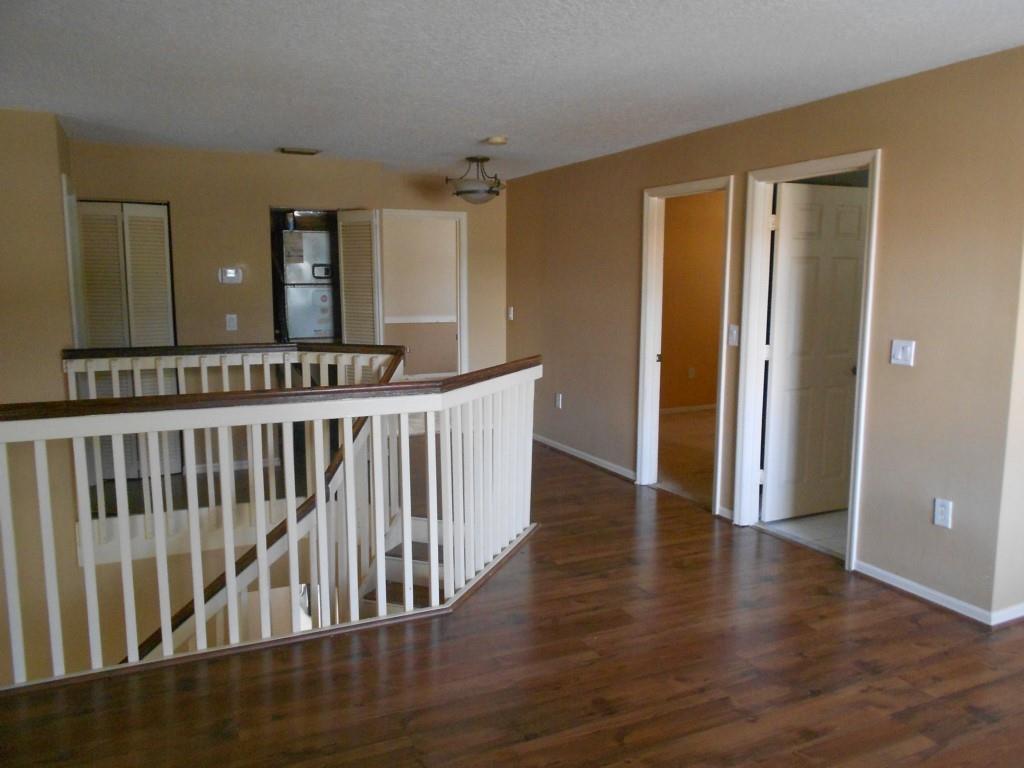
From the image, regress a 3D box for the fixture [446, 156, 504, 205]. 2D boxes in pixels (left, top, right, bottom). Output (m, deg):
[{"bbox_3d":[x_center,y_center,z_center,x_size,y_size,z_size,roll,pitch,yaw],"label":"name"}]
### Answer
[{"bbox_3d":[-0.267,-1.568,5.973,0.450,0.355,0.450,0,8,0],"label":"fixture"}]

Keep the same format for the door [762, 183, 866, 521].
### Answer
[{"bbox_3d":[1.882,-0.177,4.766,0.762,2.035,0.040,-4,9,-25],"label":"door"}]

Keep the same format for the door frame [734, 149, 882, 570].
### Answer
[{"bbox_3d":[1.623,-0.133,4.249,0.145,2.118,0.905,-4,9,-25],"label":"door frame"}]

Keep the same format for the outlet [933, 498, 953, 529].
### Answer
[{"bbox_3d":[1.961,0.590,3.501,0.010,0.118,0.078,-4,9,-25],"label":"outlet"}]

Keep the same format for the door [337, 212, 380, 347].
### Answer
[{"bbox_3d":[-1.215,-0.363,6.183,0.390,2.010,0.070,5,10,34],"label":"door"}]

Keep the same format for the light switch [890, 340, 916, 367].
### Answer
[{"bbox_3d":[1.847,-0.146,3.638,0.012,0.115,0.118,-4,9,-25],"label":"light switch"}]

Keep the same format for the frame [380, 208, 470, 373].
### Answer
[{"bbox_3d":[-0.858,-0.552,7.283,0.910,2.115,0.140,-4,9,-25],"label":"frame"}]

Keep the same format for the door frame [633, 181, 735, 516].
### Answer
[{"bbox_3d":[1.176,-0.261,5.169,0.145,2.118,0.923,-4,9,-25],"label":"door frame"}]

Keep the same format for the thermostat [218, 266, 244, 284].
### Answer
[{"bbox_3d":[-2.119,-0.814,5.810,0.157,0.116,0.030,-4,9,-25],"label":"thermostat"}]

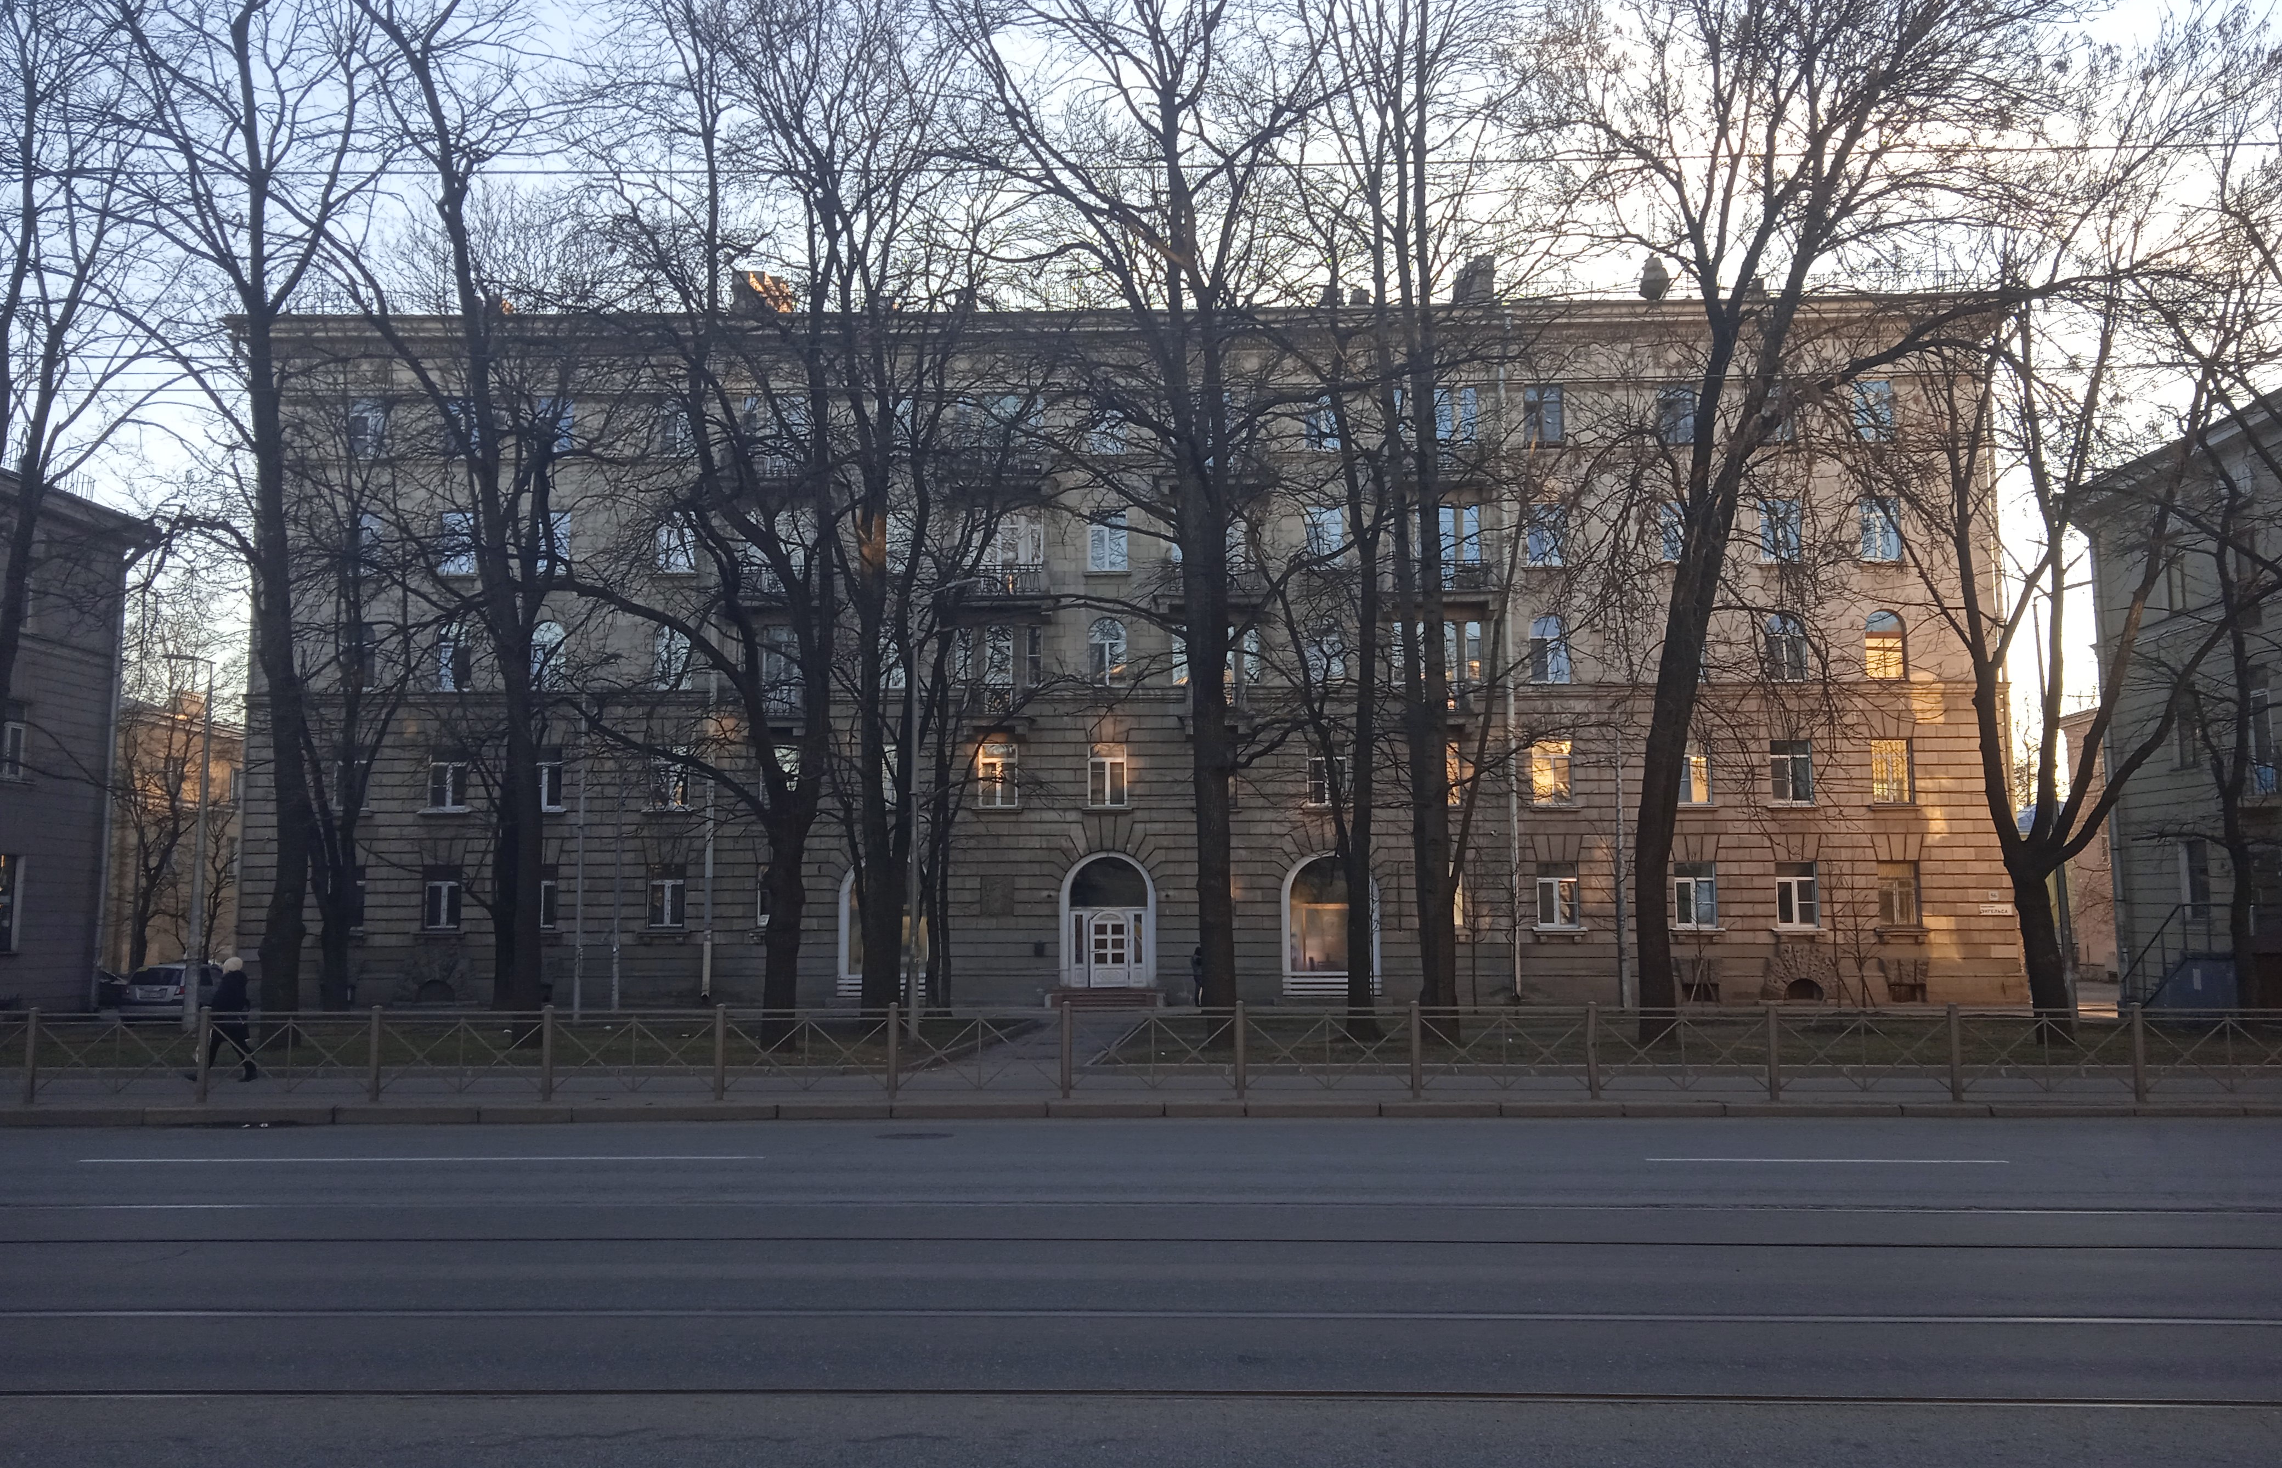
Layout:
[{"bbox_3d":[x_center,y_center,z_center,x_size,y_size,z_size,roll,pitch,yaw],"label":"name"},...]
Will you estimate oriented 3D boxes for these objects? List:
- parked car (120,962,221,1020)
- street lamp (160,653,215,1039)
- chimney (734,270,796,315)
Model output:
[{"bbox_3d":[-24.837,6.685,47.800,1.760,1.530,4.450,1,-7,-11],"label":"parked car"},{"bbox_3d":[-20.603,2.314,39.600,1.200,8.150,0.340,0,-7,2],"label":"street lamp"},{"bbox_3d":[-11.643,-13.460,57.000,1.750,1.700,0.900,0,-7,2],"label":"chimney"}]

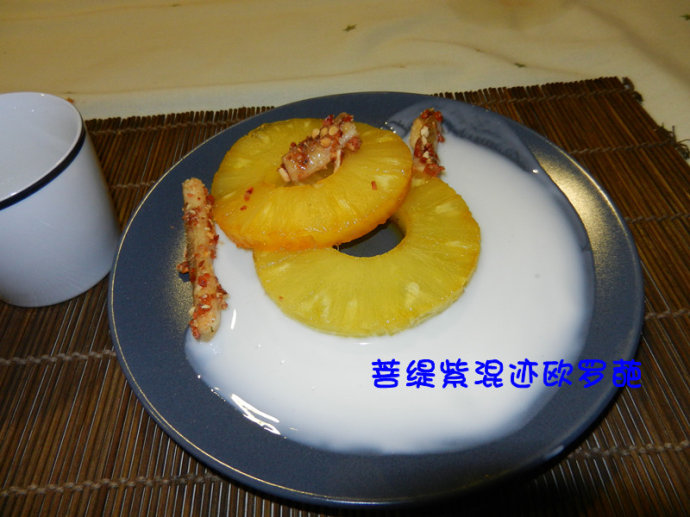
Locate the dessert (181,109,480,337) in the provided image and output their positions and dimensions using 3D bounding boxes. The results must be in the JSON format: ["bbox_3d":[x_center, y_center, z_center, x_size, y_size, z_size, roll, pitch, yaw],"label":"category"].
[{"bbox_3d":[-0.008,-0.027,0.221,0.131,0.029,0.132,-4,51,0],"label":"dessert"}]

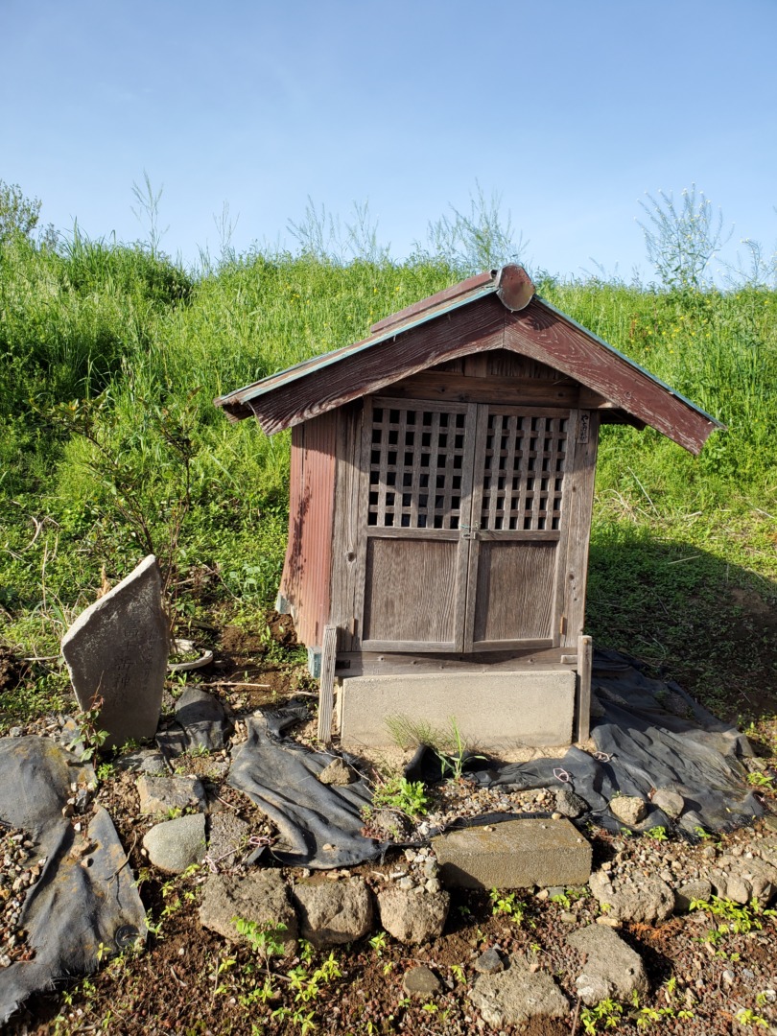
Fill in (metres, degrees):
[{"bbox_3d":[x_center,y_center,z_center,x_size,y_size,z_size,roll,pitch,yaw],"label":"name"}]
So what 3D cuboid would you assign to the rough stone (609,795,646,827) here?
[{"bbox_3d":[0.828,1.013,2.692,0.126,0.080,0.113,5,7,19],"label":"rough stone"}]

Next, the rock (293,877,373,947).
[{"bbox_3d":[-0.143,1.008,1.997,0.204,0.136,0.152,2,7,-3],"label":"rock"}]

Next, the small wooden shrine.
[{"bbox_3d":[0.154,-0.060,3.474,1.730,1.768,1.750,1,7,-15],"label":"small wooden shrine"}]

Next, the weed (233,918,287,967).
[{"bbox_3d":[-0.342,1.132,2.065,0.140,0.108,0.119,1,7,-9],"label":"weed"}]

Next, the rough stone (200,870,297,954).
[{"bbox_3d":[-0.387,1.096,2.170,0.266,0.163,0.226,1,7,-9],"label":"rough stone"}]

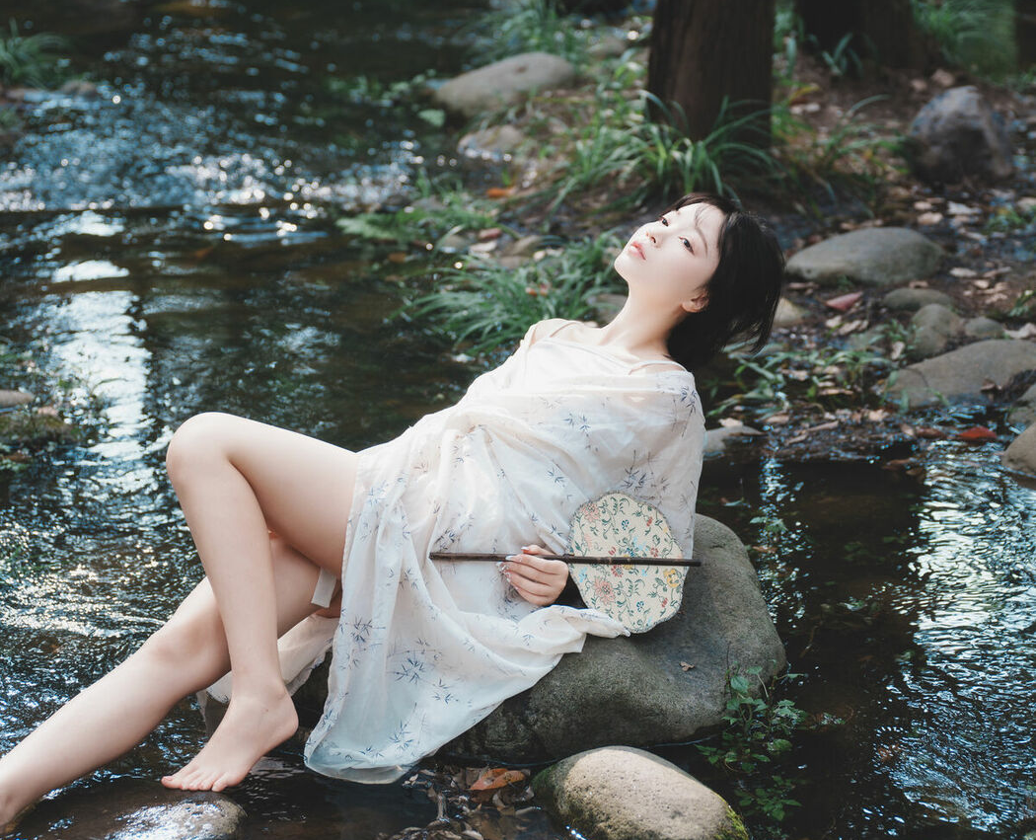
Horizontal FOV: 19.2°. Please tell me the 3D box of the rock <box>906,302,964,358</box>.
[{"bbox_3d":[0.821,-0.175,6.020,0.113,0.100,0.115,0,19,0],"label":"rock"}]

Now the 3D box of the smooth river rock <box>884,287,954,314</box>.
[{"bbox_3d":[0.814,-0.243,6.220,0.145,0.055,0.110,0,19,0],"label":"smooth river rock"}]

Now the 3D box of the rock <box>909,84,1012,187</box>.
[{"bbox_3d":[0.982,-0.632,6.808,0.235,0.221,0.212,0,19,0],"label":"rock"}]

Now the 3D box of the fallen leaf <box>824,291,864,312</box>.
[{"bbox_3d":[0.665,-0.240,6.250,0.083,0.030,0.065,0,19,0],"label":"fallen leaf"}]

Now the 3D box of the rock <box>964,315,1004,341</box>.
[{"bbox_3d":[0.928,-0.184,6.100,0.083,0.050,0.070,0,19,0],"label":"rock"}]

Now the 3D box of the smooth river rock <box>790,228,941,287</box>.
[{"bbox_3d":[0.718,-0.337,6.348,0.323,0.115,0.242,0,19,0],"label":"smooth river rock"}]

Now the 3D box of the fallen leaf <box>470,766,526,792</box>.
[{"bbox_3d":[-0.028,0.499,4.261,0.085,0.022,0.050,-8,20,-24],"label":"fallen leaf"}]

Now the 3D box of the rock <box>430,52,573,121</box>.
[{"bbox_3d":[-0.034,-0.873,8.008,0.380,0.167,0.274,-5,19,-14],"label":"rock"}]

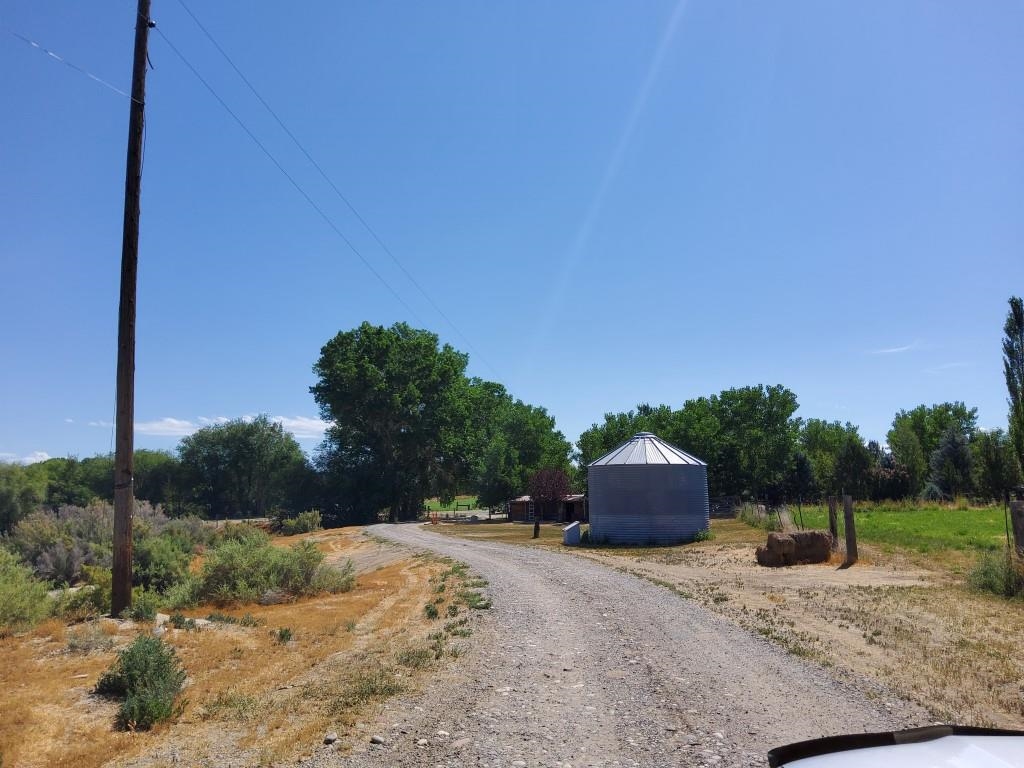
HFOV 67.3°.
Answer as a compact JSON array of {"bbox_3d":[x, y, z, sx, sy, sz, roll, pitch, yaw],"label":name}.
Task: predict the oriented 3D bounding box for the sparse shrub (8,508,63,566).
[{"bbox_3d":[-15.211,4.858,24.500,1.750,1.750,1.600,4,-9,-31],"label":"sparse shrub"}]

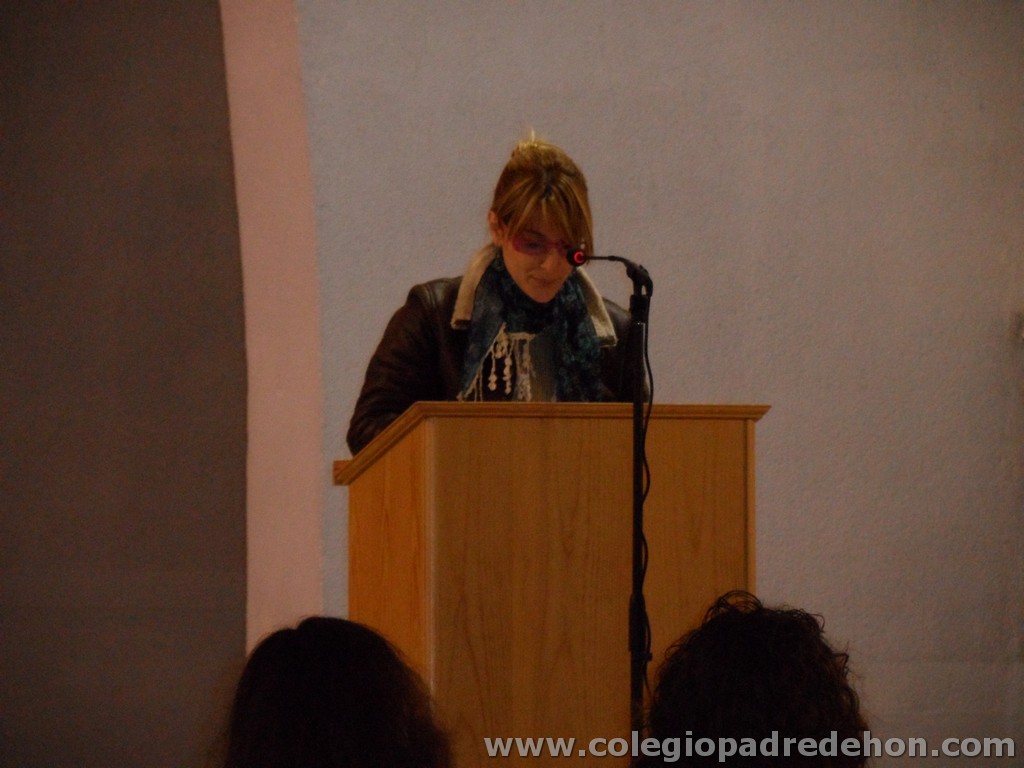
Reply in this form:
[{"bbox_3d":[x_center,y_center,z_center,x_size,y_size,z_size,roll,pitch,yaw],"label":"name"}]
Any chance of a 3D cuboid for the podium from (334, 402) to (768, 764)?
[{"bbox_3d":[0.071,0.619,12.245,0.626,1.160,0.460,0,-2,-17],"label":"podium"}]

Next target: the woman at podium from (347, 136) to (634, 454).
[{"bbox_3d":[-0.016,0.386,12.550,0.500,1.645,0.420,0,-2,-17],"label":"woman at podium"}]

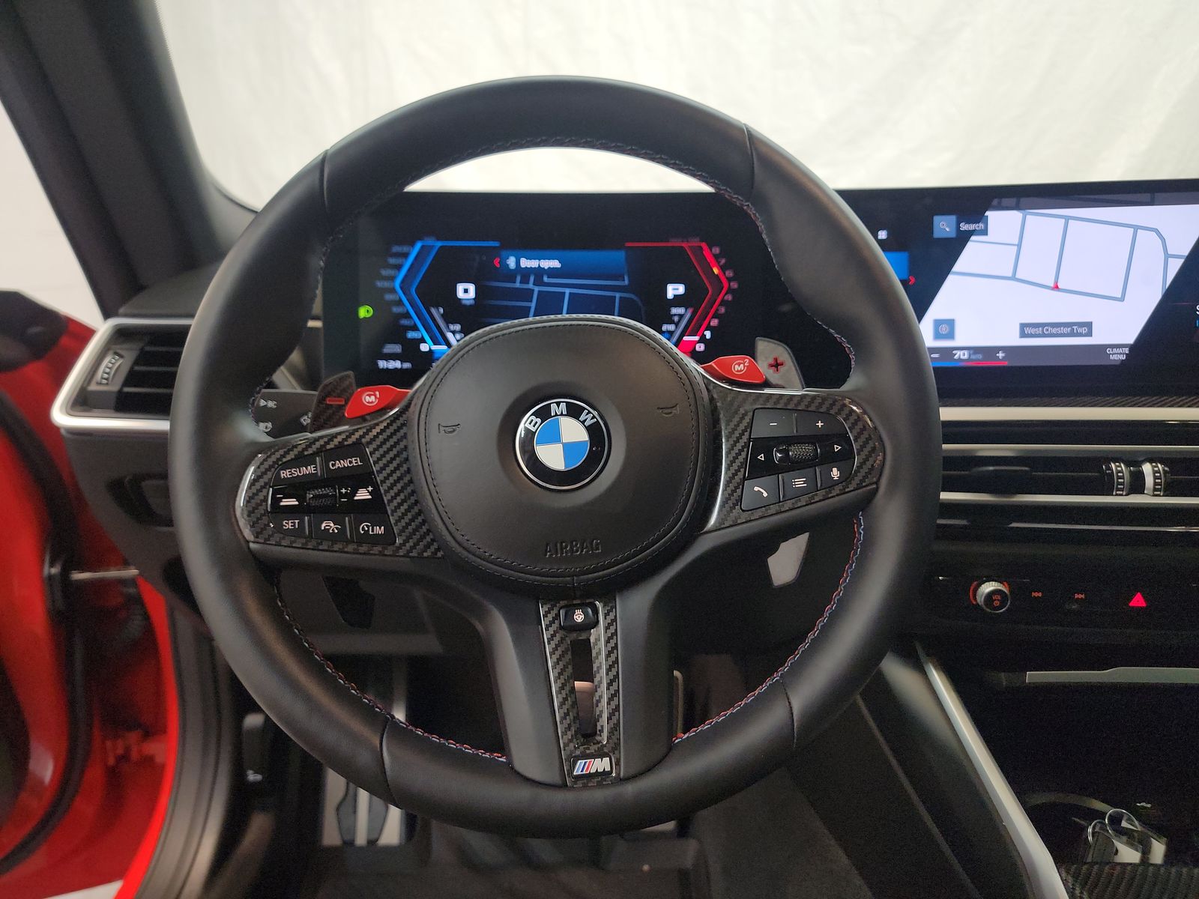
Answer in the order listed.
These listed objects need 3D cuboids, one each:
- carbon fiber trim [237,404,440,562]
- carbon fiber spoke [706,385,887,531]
[{"bbox_3d":[-0.125,0.020,0.407,0.094,0.071,0.025,-5,-9,-2],"label":"carbon fiber trim"},{"bbox_3d":[0.093,0.002,0.414,0.092,0.071,0.025,-5,-9,-2],"label":"carbon fiber spoke"}]

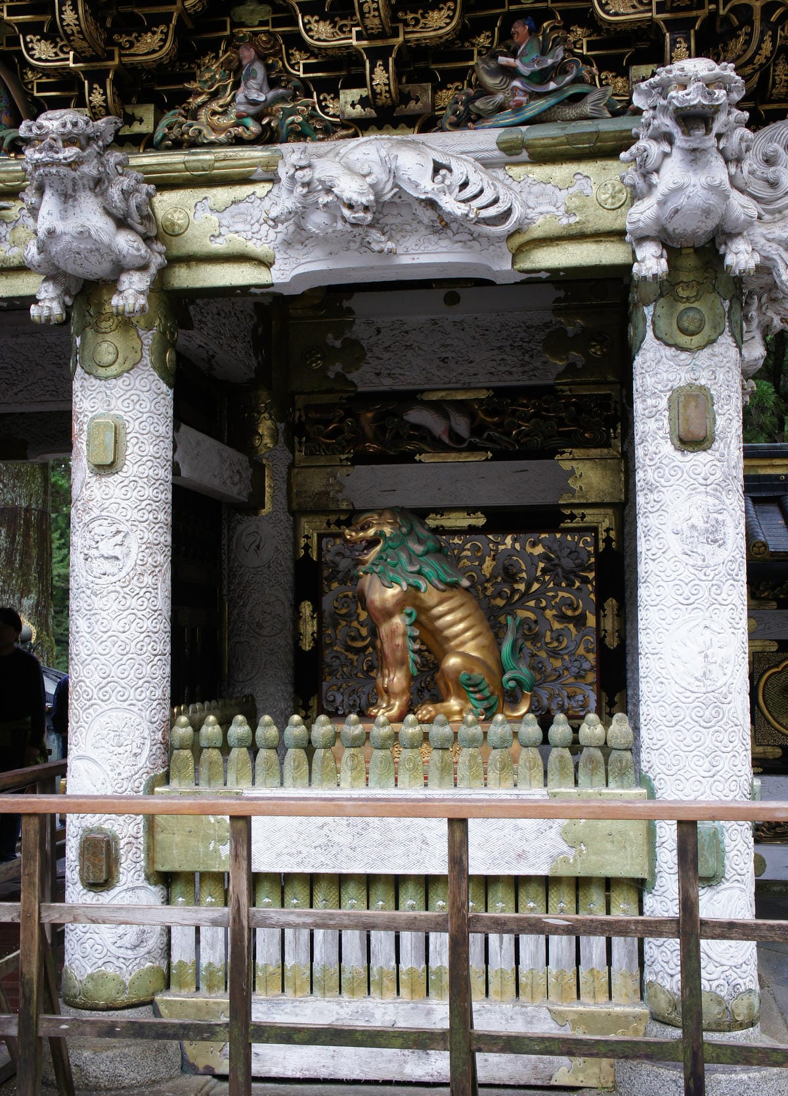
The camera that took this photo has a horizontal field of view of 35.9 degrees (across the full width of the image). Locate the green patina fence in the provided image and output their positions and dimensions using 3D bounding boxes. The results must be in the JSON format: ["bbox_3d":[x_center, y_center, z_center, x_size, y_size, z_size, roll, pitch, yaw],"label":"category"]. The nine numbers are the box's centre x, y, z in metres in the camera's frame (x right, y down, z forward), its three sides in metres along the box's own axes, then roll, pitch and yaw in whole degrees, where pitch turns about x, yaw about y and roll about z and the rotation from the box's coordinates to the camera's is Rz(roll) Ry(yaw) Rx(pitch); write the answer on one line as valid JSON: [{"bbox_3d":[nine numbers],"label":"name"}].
[{"bbox_3d":[0.015,1.241,4.400,1.775,1.275,0.180,-1,-4,8],"label":"green patina fence"}]

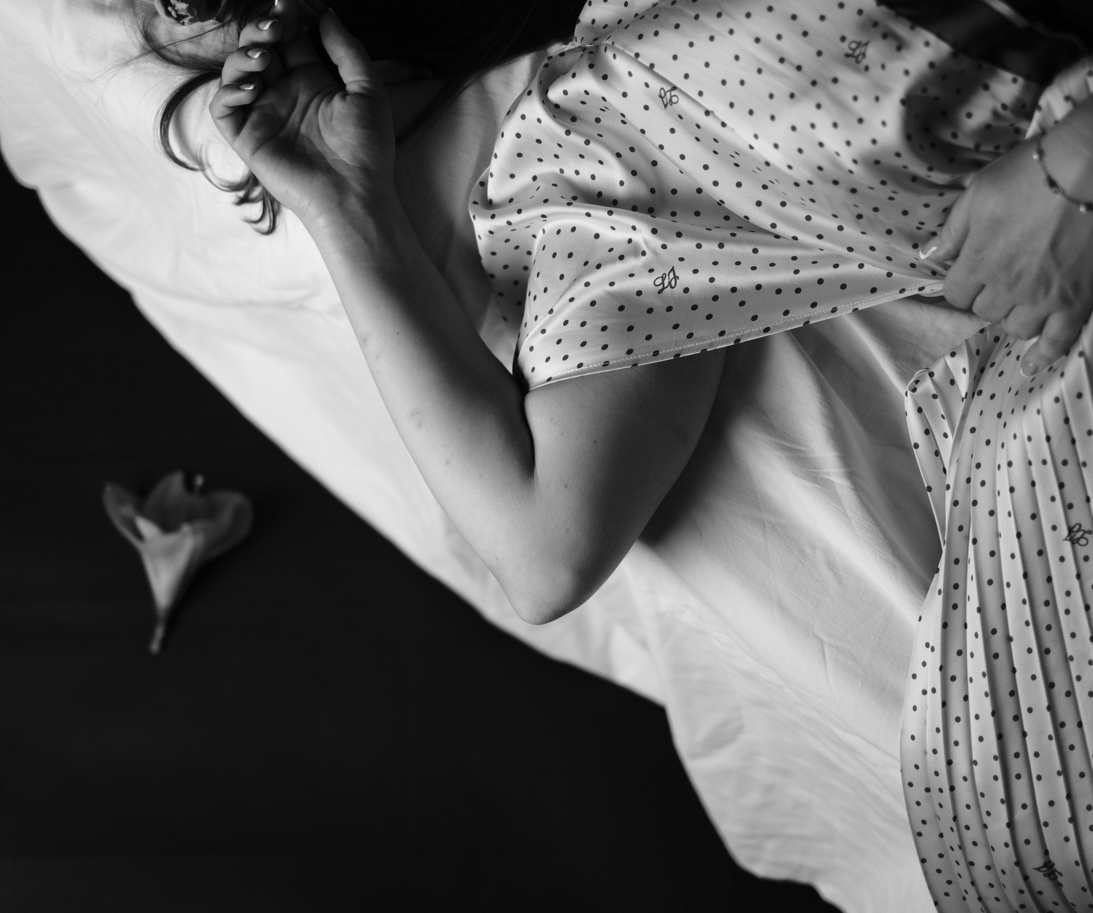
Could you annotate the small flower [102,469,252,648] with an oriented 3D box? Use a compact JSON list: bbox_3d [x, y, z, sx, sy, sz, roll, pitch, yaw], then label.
[{"bbox_3d":[-0.256,0.073,1.400,0.100,0.072,0.126,7,76,2],"label":"small flower"}]

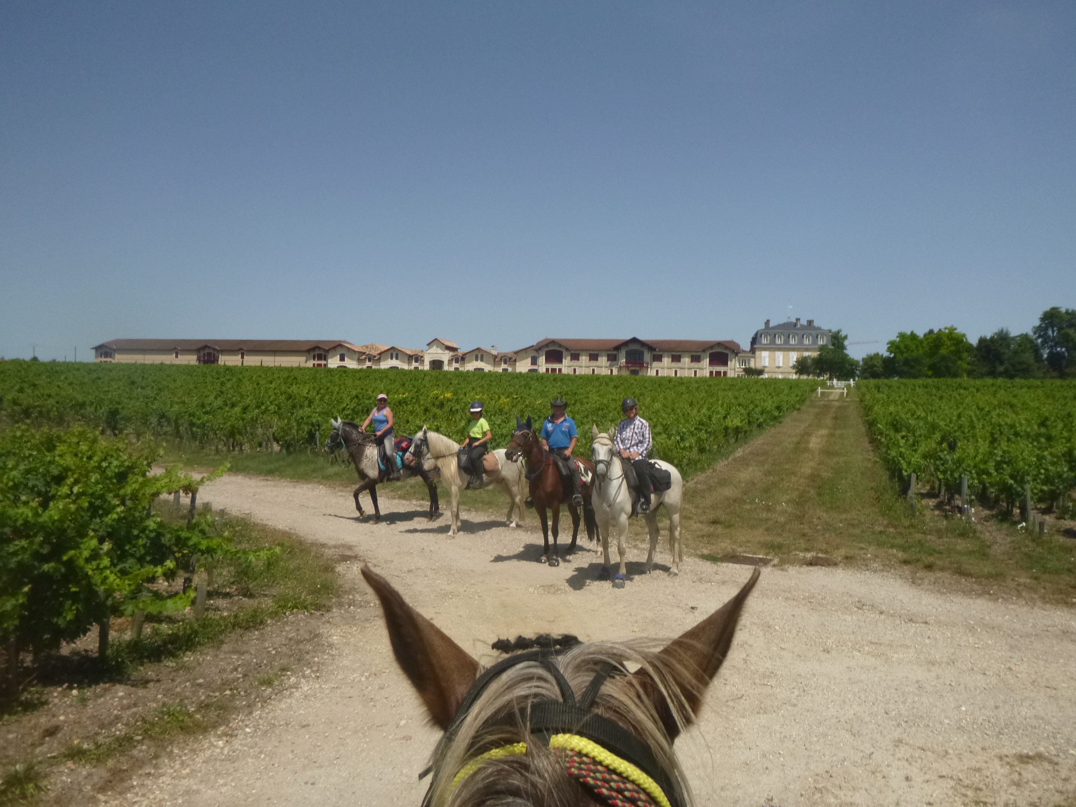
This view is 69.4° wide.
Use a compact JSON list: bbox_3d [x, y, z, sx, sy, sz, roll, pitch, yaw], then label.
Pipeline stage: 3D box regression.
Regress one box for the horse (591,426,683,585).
[{"bbox_3d":[1.336,1.293,10.162,0.600,2.030,2.100,1,1,38],"label":"horse"}]

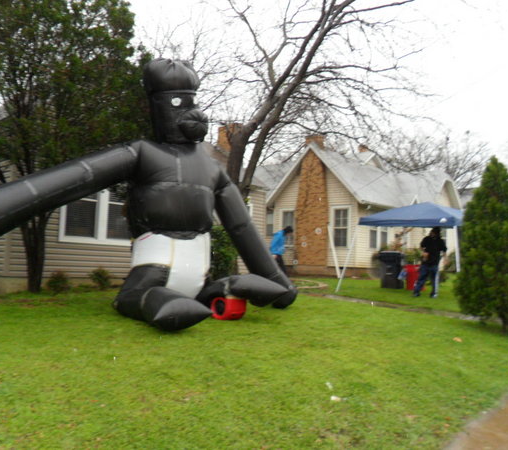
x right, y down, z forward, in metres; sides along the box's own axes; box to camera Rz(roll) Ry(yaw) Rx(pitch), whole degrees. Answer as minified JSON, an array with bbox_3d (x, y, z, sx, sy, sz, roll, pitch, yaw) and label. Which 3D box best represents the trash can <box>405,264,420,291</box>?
[{"bbox_3d":[4.601,1.514,13.500,0.560,0.750,0.560,2,-5,0],"label":"trash can"}]

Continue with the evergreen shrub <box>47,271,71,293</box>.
[{"bbox_3d":[-3.864,1.136,9.250,0.480,0.470,0.480,2,-5,0],"label":"evergreen shrub"}]

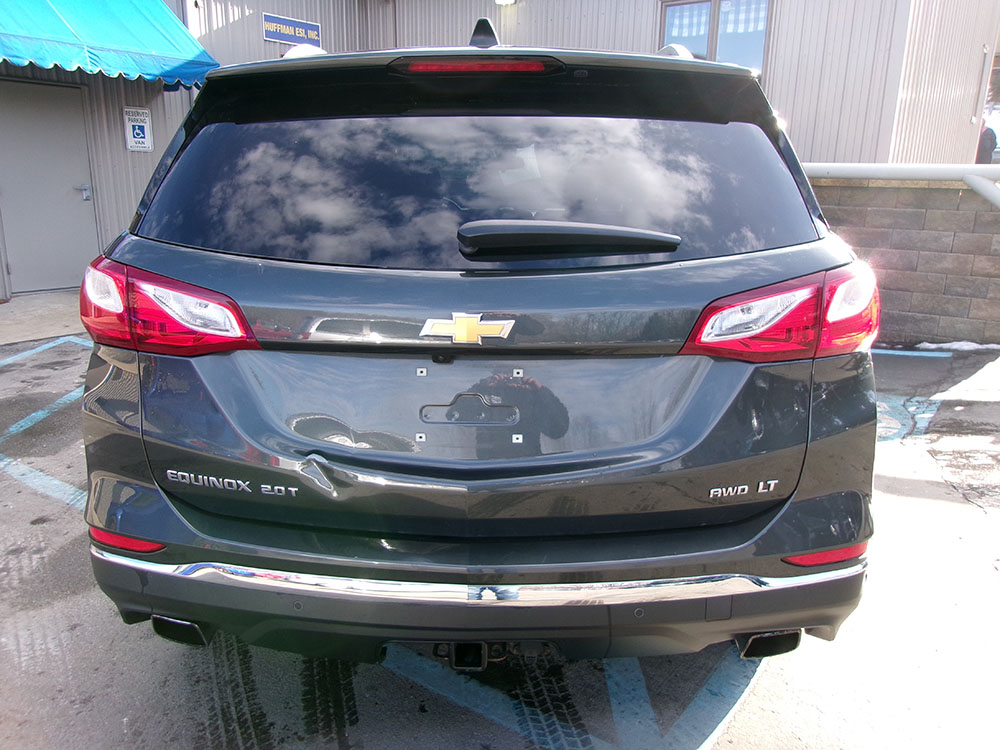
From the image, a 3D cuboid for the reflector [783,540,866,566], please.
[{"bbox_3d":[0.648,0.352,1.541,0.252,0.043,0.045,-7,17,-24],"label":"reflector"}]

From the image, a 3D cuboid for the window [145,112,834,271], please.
[{"bbox_3d":[-0.048,-0.378,1.602,1.428,0.428,0.116,1,-23,1],"label":"window"}]

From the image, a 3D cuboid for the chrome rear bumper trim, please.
[{"bbox_3d":[-0.057,0.376,1.546,1.650,0.069,0.275,1,15,1],"label":"chrome rear bumper trim"}]

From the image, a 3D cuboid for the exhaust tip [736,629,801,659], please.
[{"bbox_3d":[0.540,0.520,1.618,0.125,0.065,0.130,1,15,1],"label":"exhaust tip"}]

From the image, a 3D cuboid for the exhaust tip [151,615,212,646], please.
[{"bbox_3d":[-0.655,0.508,1.637,0.125,0.065,0.130,1,15,1],"label":"exhaust tip"}]

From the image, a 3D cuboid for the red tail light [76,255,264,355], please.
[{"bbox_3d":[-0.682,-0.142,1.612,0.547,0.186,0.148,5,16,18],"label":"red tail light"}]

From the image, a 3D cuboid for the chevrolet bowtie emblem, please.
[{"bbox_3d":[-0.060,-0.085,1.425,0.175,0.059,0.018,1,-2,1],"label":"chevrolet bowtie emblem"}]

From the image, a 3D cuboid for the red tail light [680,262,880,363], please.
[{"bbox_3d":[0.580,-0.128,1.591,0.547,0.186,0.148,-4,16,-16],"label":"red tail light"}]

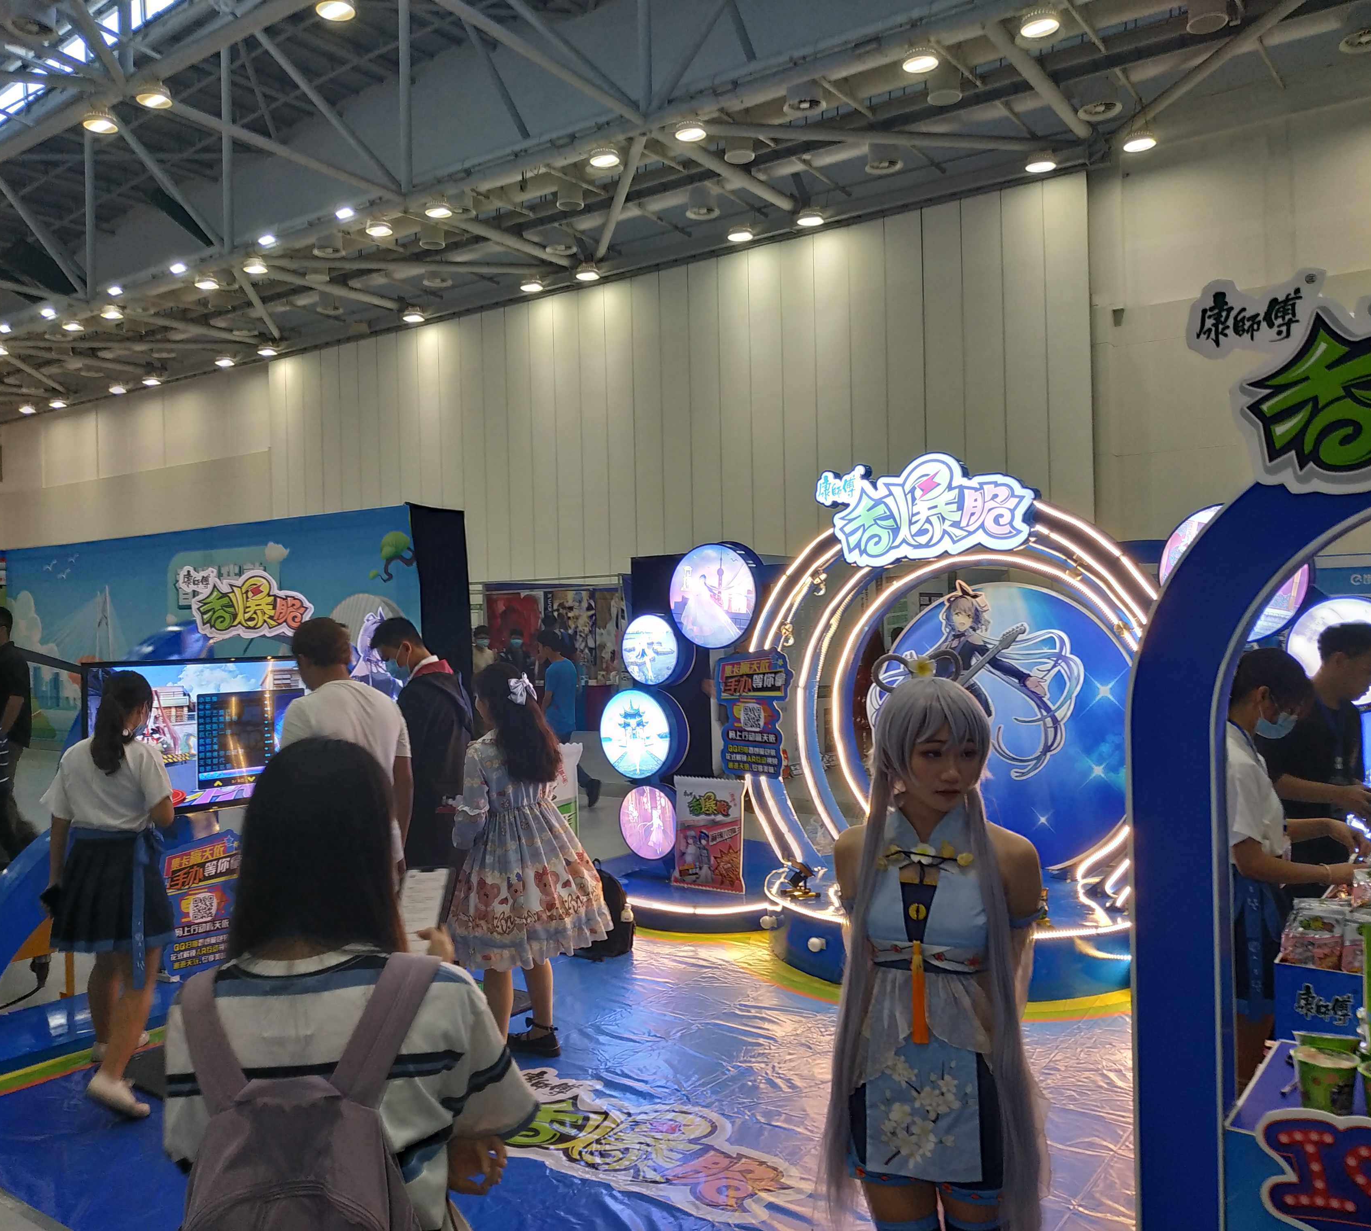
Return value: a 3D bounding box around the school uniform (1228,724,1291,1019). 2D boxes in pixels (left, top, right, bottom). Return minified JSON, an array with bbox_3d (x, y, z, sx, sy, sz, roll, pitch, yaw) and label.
[{"bbox_3d":[1.503,0.701,3.150,0.330,0.790,0.420,-1,-1,12],"label":"school uniform"}]

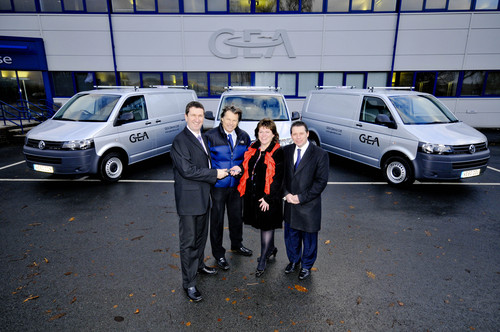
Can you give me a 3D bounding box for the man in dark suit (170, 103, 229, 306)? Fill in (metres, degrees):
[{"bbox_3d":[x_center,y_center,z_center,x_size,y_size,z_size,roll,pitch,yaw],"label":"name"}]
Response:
[{"bbox_3d":[-0.481,0.341,2.861,0.560,1.870,0.500,-12,19,-38],"label":"man in dark suit"}]

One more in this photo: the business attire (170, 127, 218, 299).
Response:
[{"bbox_3d":[-0.491,0.447,2.889,0.550,1.650,0.480,-12,19,-38],"label":"business attire"}]

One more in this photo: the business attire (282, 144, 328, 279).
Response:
[{"bbox_3d":[0.549,0.380,3.098,0.550,1.680,0.400,8,16,26],"label":"business attire"}]

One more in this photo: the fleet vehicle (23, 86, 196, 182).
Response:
[{"bbox_3d":[-3.264,-1.084,7.877,2.000,2.060,4.890,5,16,19],"label":"fleet vehicle"}]

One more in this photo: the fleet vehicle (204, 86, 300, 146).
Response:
[{"bbox_3d":[0.059,-1.079,7.895,2.000,2.060,4.890,0,15,-1],"label":"fleet vehicle"}]

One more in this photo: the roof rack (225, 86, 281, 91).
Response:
[{"bbox_3d":[0.048,-2.217,8.407,1.440,0.130,2.300,0,15,-1],"label":"roof rack"}]

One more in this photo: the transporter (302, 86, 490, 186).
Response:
[{"bbox_3d":[3.354,-0.998,7.623,2.000,2.060,4.890,-5,16,-20],"label":"transporter"}]

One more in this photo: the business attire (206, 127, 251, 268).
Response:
[{"bbox_3d":[-0.201,0.351,3.318,0.560,1.620,0.460,-3,15,-12],"label":"business attire"}]

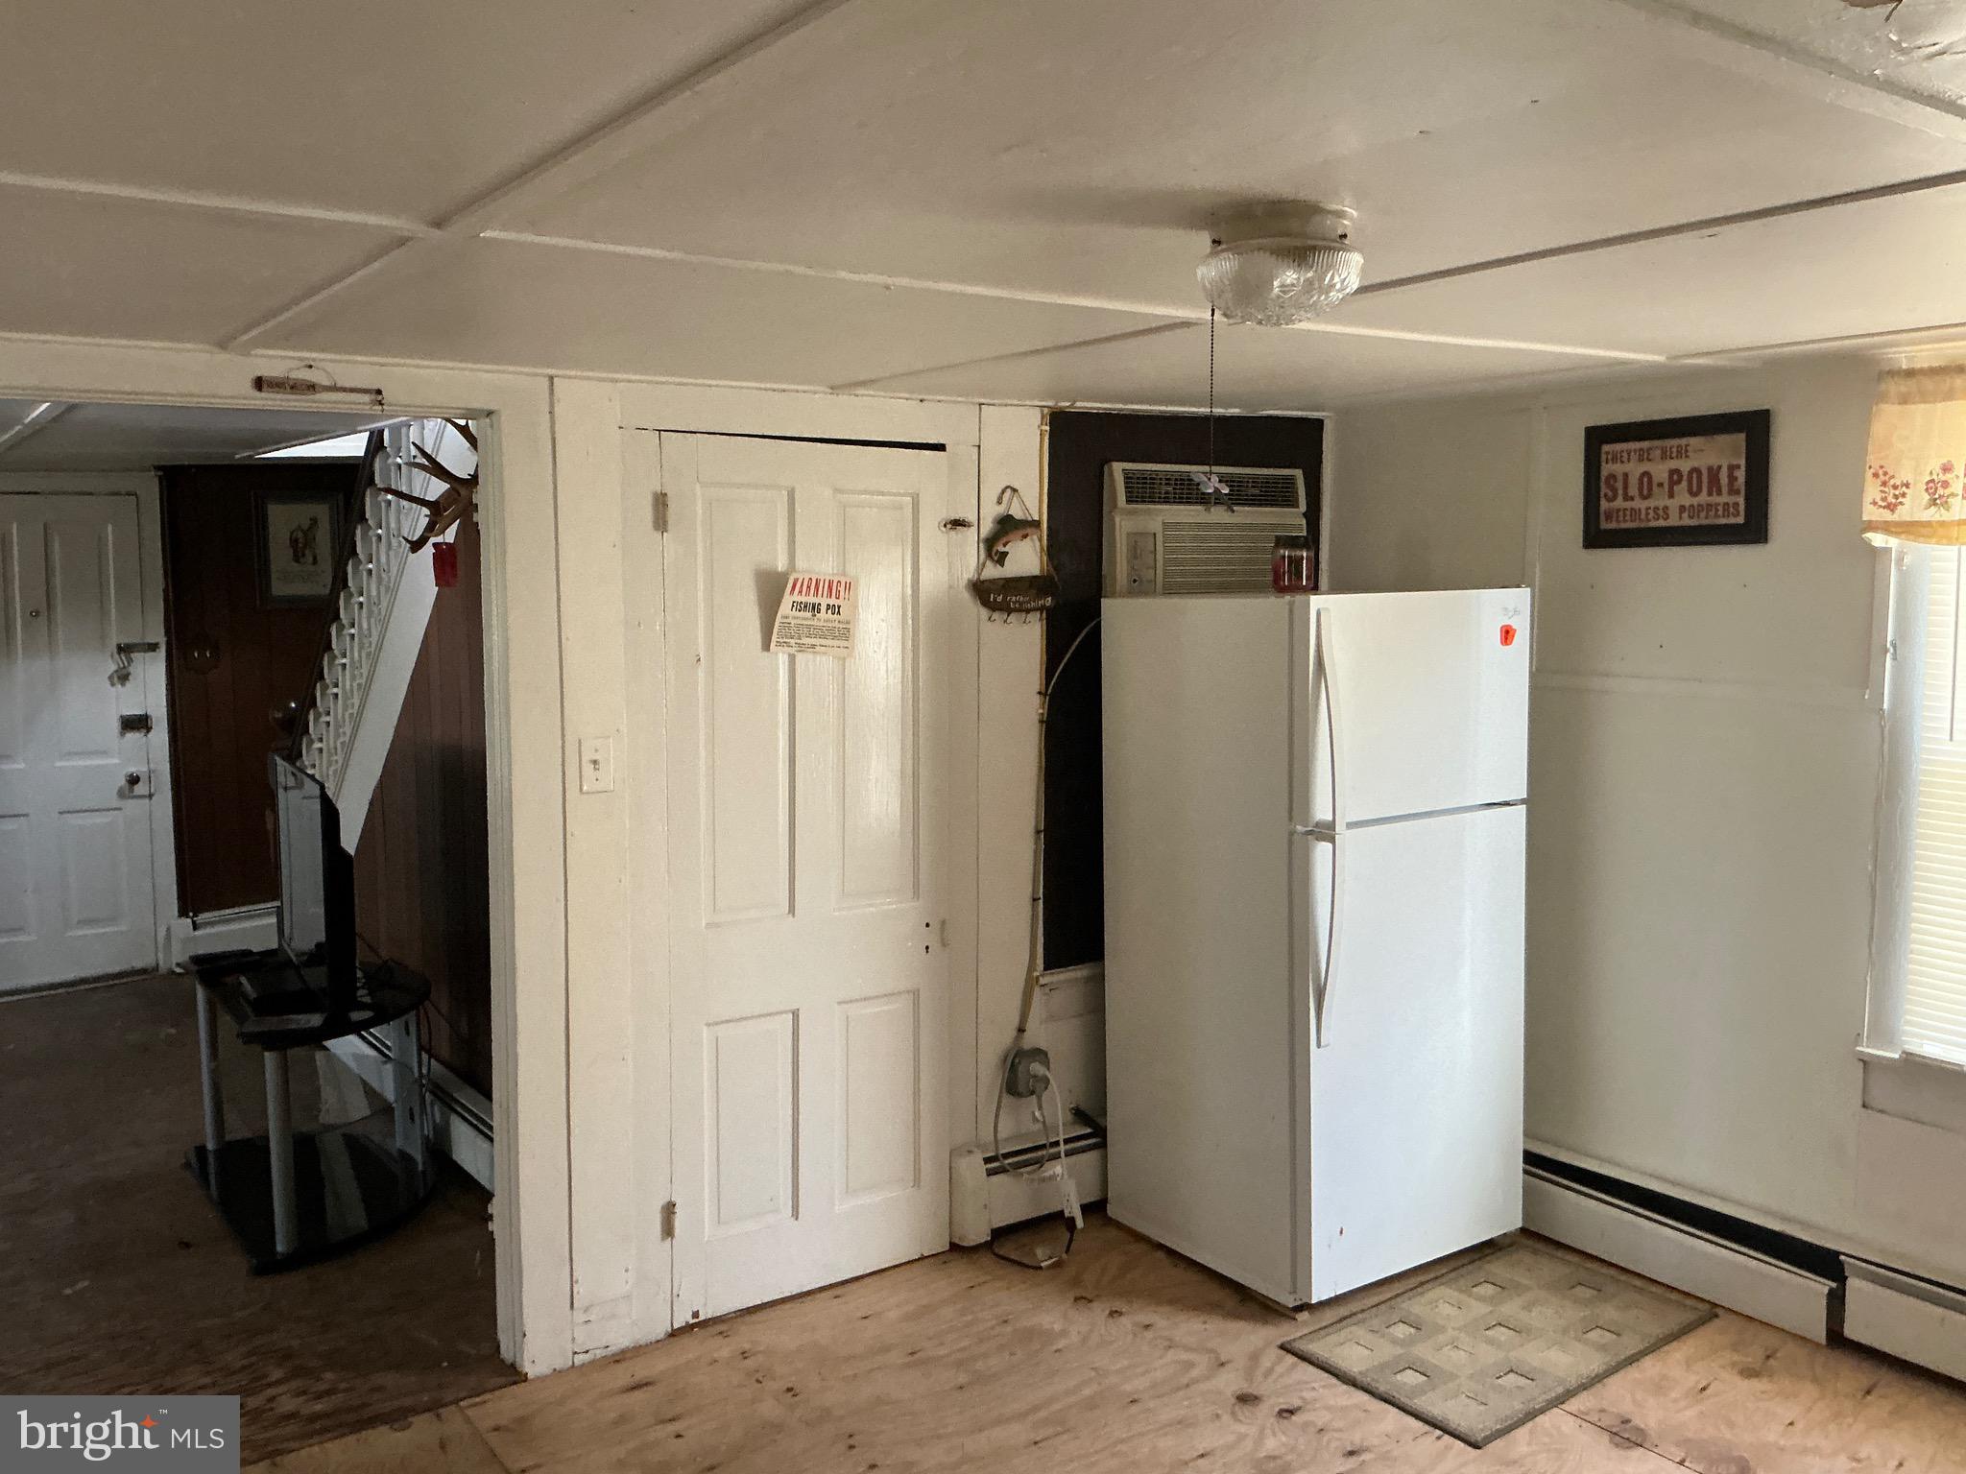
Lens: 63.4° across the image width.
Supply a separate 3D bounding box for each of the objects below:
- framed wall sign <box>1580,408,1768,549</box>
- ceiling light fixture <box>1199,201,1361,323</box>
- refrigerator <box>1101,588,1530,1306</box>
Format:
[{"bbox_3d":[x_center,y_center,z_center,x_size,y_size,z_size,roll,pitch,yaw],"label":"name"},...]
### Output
[{"bbox_3d":[1.580,-0.585,3.658,0.022,0.291,0.457,-4,6,-35],"label":"framed wall sign"},{"bbox_3d":[0.356,-0.553,1.895,0.196,0.122,0.196,0,5,0],"label":"ceiling light fixture"},{"bbox_3d":[0.821,0.449,3.895,0.728,1.610,0.754,-5,6,-34],"label":"refrigerator"}]

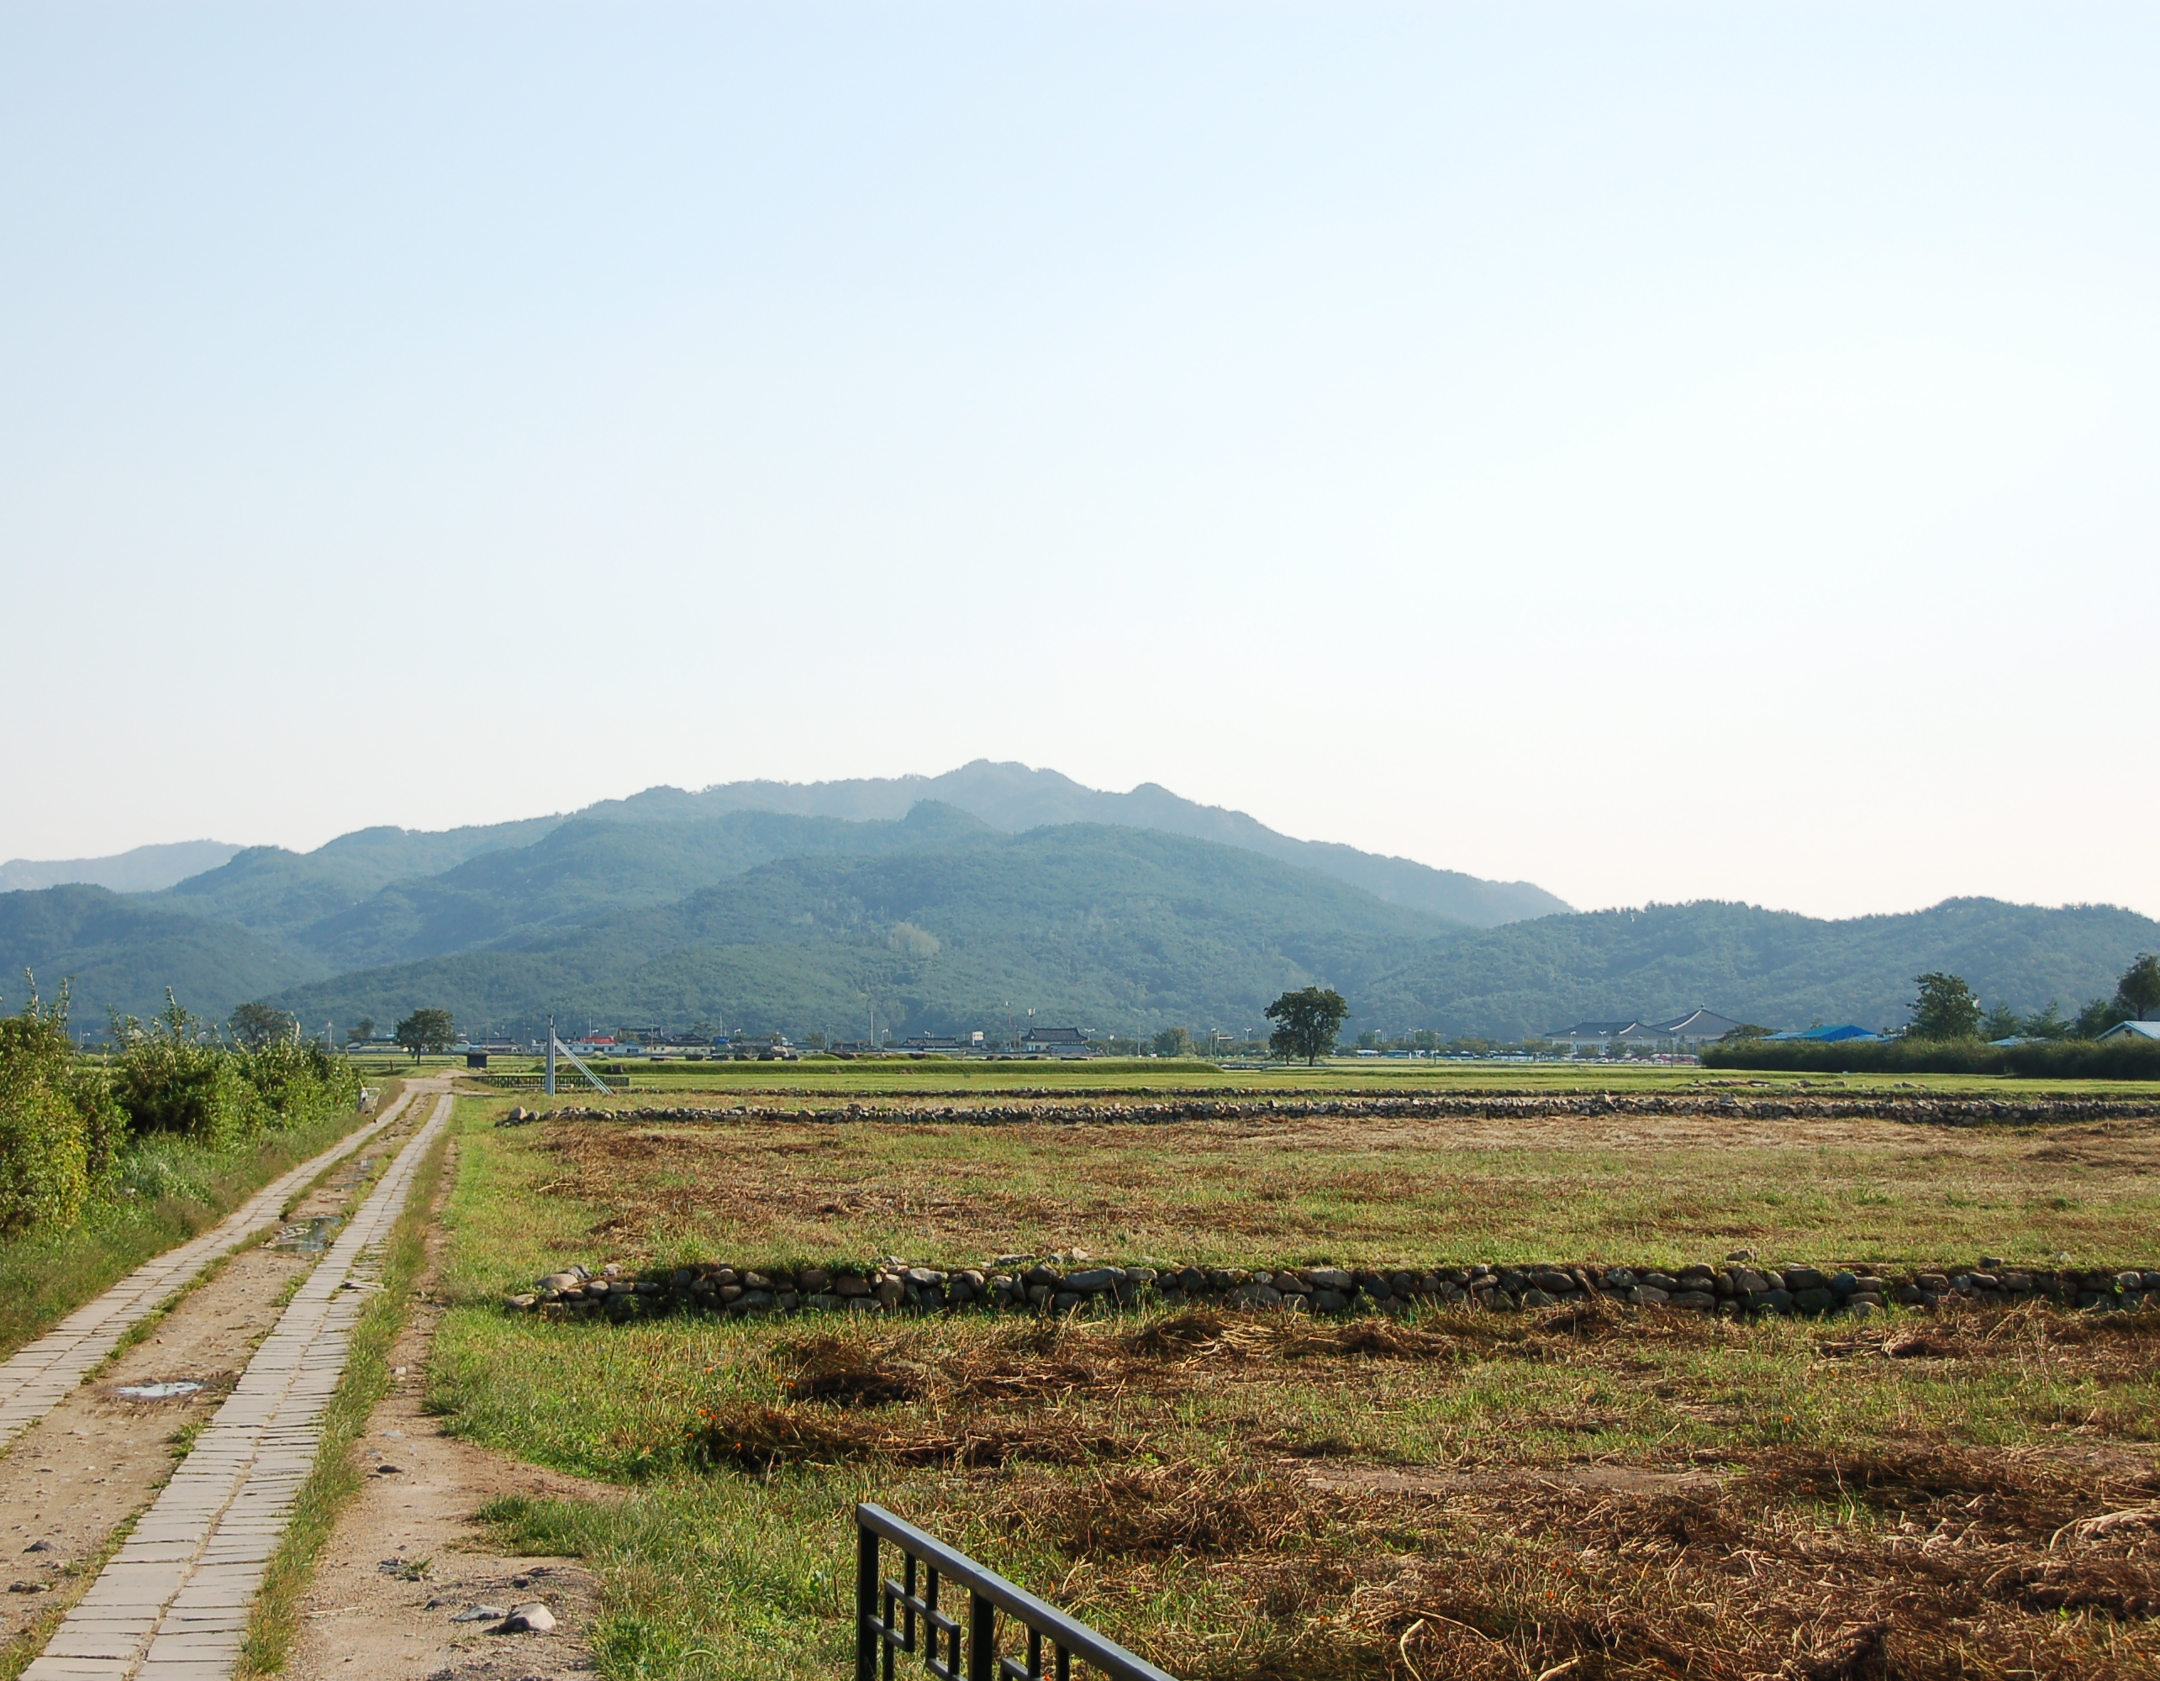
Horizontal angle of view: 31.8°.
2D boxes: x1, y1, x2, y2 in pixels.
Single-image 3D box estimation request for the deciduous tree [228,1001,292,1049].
[{"bbox_3d":[-97.362,22.518,450.000,7.742,6.568,7.400,0,-3,0],"label":"deciduous tree"}]

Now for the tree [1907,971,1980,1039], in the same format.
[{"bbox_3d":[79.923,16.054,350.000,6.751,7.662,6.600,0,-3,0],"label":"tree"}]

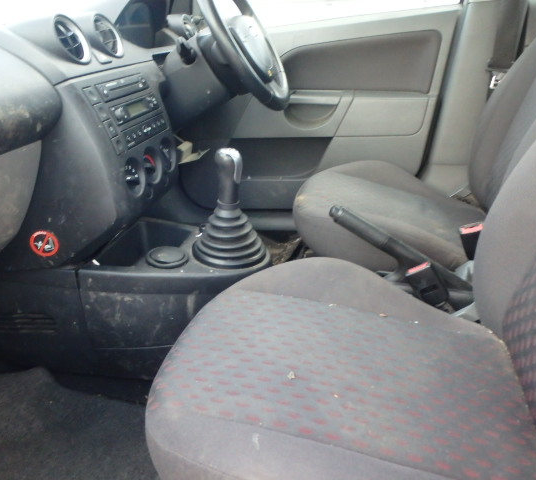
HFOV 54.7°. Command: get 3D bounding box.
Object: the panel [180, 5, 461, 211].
[{"bbox_3d":[0.087,-0.354,1.517,0.820,0.600,0.100,4,25,13],"label":"panel"}]

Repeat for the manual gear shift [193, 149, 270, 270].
[{"bbox_3d":[-0.072,-0.065,0.940,0.142,0.208,0.140,-2,25,1],"label":"manual gear shift"}]

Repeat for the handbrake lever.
[{"bbox_3d":[0.231,0.034,0.906,0.305,0.054,0.042,30,28,0],"label":"handbrake lever"}]

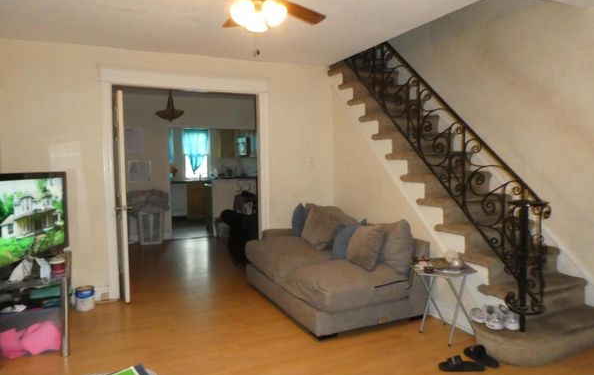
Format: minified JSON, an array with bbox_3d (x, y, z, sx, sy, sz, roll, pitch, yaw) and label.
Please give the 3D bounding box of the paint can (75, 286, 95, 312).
[{"bbox_3d":[-1.969,1.034,3.822,0.167,0.192,0.167,-2,4,-24],"label":"paint can"}]

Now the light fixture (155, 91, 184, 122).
[{"bbox_3d":[-1.754,-1.145,5.684,0.390,0.470,0.390,-2,4,-24],"label":"light fixture"}]

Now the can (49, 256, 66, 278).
[{"bbox_3d":[-1.732,0.569,2.985,0.112,0.130,0.112,-2,4,-24],"label":"can"}]

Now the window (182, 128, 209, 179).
[{"bbox_3d":[-2.413,-0.824,9.915,0.650,1.280,0.120,-2,4,-24],"label":"window"}]

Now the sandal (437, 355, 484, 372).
[{"bbox_3d":[1.066,1.132,2.658,0.290,0.070,0.108,-1,4,0],"label":"sandal"}]

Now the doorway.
[{"bbox_3d":[-1.108,-0.040,4.369,1.680,2.245,0.140,-2,4,-24],"label":"doorway"}]

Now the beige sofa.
[{"bbox_3d":[0.289,0.692,3.979,1.120,0.800,1.540,-2,4,-26],"label":"beige sofa"}]

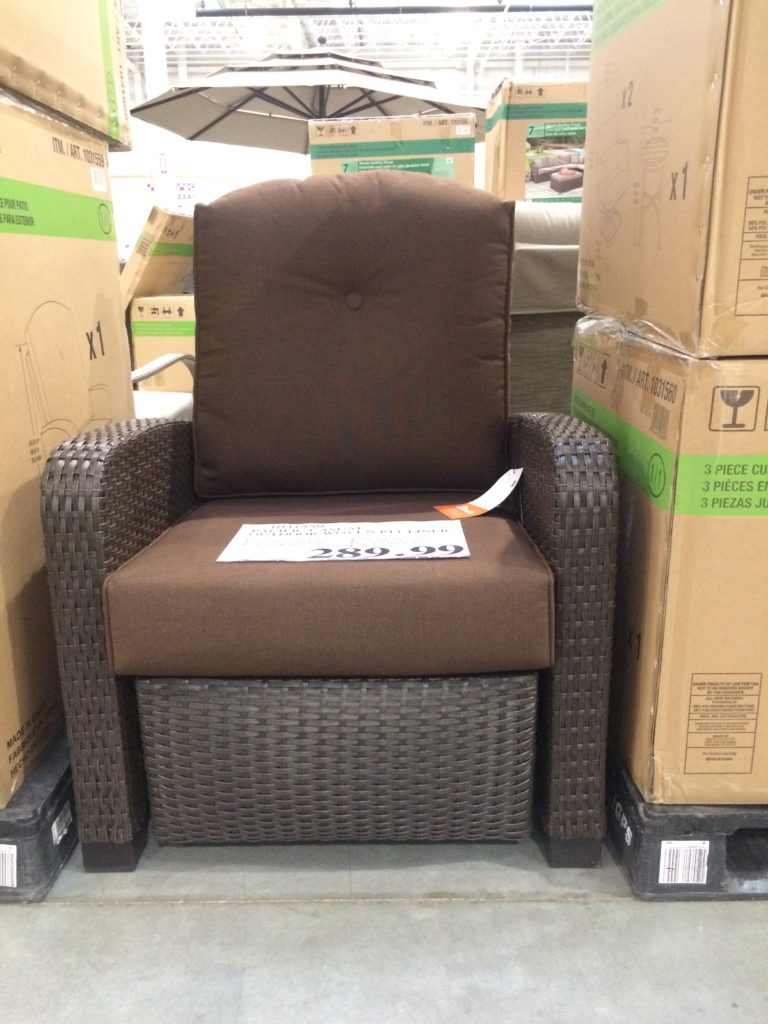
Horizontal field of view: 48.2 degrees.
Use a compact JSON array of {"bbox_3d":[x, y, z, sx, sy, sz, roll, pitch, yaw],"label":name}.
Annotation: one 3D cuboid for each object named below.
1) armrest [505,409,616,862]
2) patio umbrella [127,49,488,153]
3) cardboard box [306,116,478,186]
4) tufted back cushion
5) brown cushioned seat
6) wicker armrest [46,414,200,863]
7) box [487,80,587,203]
[{"bbox_3d":[0.281,0.134,1.506,0.083,0.625,0.680,-1,15,1],"label":"armrest"},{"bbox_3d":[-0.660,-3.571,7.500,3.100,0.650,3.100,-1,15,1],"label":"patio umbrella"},{"bbox_3d":[0.089,-1.933,5.247,0.930,0.780,0.740,0,15,6],"label":"cardboard box"},{"bbox_3d":[-0.055,-0.348,1.720,0.615,0.620,0.160,-1,3,1],"label":"tufted back cushion"},{"bbox_3d":[-0.067,0.091,1.444,0.610,0.150,0.580,-1,12,1],"label":"brown cushioned seat"},{"bbox_3d":[-0.407,0.147,1.523,0.083,0.625,0.680,-1,15,1],"label":"wicker armrest"},{"bbox_3d":[1.076,-2.032,5.099,0.840,0.800,0.800,-2,15,-1],"label":"box"}]

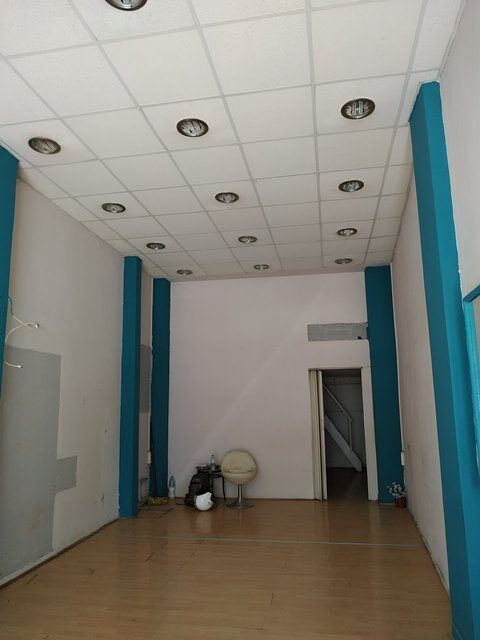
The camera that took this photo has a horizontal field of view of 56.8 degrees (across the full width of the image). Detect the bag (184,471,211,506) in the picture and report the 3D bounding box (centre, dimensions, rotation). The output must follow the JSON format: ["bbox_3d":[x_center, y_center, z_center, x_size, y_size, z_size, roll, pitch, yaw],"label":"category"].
[{"bbox_3d":[-0.623,2.439,6.489,0.325,0.467,0.244,-7,-11,30],"label":"bag"}]

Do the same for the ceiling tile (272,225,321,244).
[{"bbox_3d":[0.688,-1.070,5.485,0.600,0.030,0.590,-2,-10,11],"label":"ceiling tile"}]

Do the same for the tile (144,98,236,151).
[{"bbox_3d":[-0.353,-1.452,3.318,0.600,0.030,0.590,-2,-10,11],"label":"tile"}]

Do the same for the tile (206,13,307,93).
[{"bbox_3d":[0.125,-1.562,2.625,0.576,0.020,0.576,-2,-10,11],"label":"tile"}]

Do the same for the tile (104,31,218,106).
[{"bbox_3d":[-0.465,-1.539,2.735,0.576,0.020,0.576,-2,-10,11],"label":"tile"}]

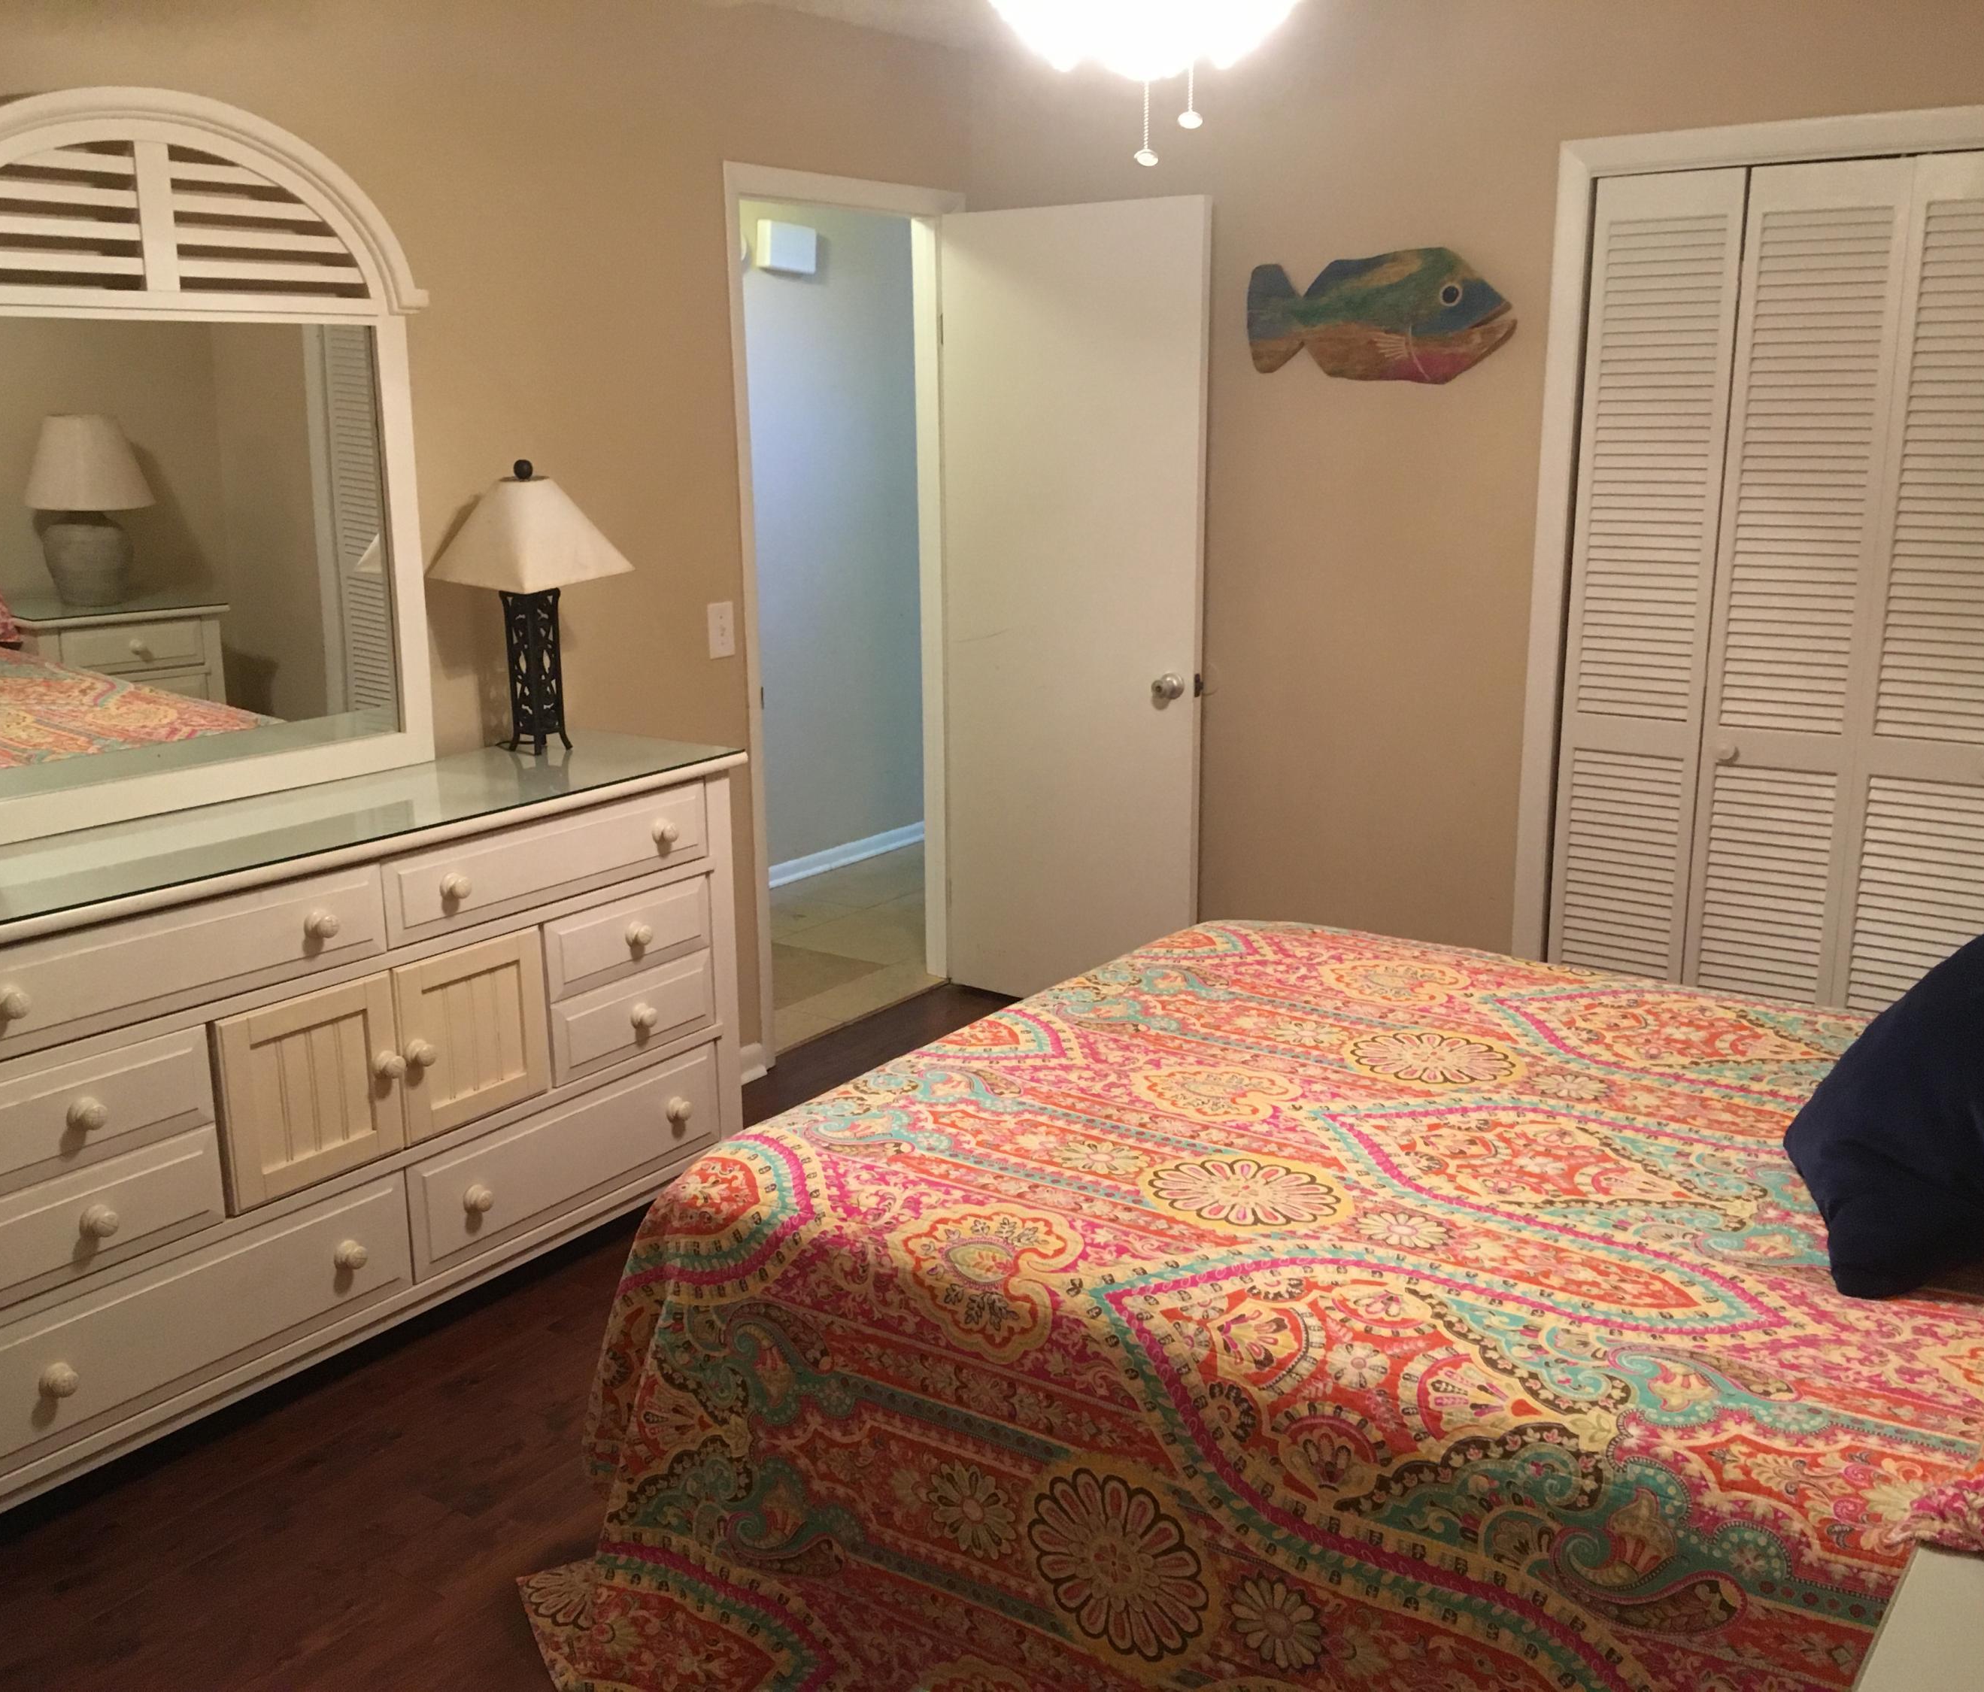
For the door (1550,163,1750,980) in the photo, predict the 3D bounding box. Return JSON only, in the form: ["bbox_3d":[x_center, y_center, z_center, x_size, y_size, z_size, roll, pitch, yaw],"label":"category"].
[{"bbox_3d":[1.459,-0.456,4.252,0.305,1.999,0.034,8,16,32],"label":"door"}]

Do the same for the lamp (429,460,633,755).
[{"bbox_3d":[-0.878,-0.456,3.617,0.270,0.547,0.270,8,16,32],"label":"lamp"}]

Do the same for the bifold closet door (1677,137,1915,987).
[{"bbox_3d":[1.721,-0.419,4.084,0.316,2.000,0.034,8,16,32],"label":"bifold closet door"}]

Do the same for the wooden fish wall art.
[{"bbox_3d":[0.894,-1.220,4.374,0.653,0.297,0.025,8,16,32],"label":"wooden fish wall art"}]

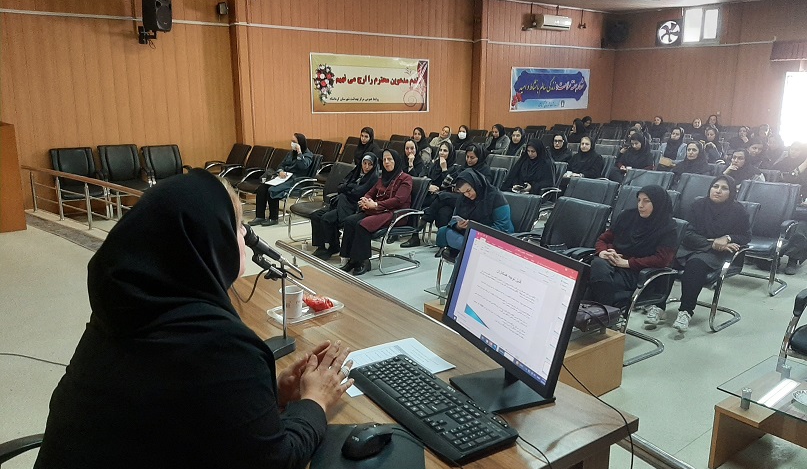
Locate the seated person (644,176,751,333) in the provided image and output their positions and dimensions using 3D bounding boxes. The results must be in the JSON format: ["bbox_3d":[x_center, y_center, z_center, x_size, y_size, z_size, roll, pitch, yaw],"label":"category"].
[{"bbox_3d":[2.436,0.134,4.991,0.820,1.210,0.560,-10,18,-38],"label":"seated person"}]

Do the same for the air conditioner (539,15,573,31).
[{"bbox_3d":[3.446,-4.818,13.820,0.980,0.300,0.230,-9,17,-33],"label":"air conditioner"}]

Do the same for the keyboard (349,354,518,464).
[{"bbox_3d":[0.050,0.382,1.381,0.158,0.030,0.445,-8,16,-32],"label":"keyboard"}]

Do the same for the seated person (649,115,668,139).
[{"bbox_3d":[5.643,-2.020,13.774,0.500,1.250,0.740,12,18,41],"label":"seated person"}]

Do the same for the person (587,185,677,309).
[{"bbox_3d":[1.600,0.255,4.400,0.720,1.240,0.570,-10,17,-36],"label":"person"}]

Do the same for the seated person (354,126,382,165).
[{"bbox_3d":[-0.740,-0.820,8.660,0.780,1.250,0.520,-9,17,-33],"label":"seated person"}]

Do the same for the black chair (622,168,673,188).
[{"bbox_3d":[2.628,-0.220,6.877,0.630,0.980,0.600,-11,18,-40],"label":"black chair"}]

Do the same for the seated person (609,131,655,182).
[{"bbox_3d":[3.193,-0.844,8.825,0.820,1.220,0.500,-11,18,-39],"label":"seated person"}]

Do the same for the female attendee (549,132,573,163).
[{"bbox_3d":[1.978,-0.768,8.582,0.780,1.240,0.520,-9,17,-33],"label":"female attendee"}]

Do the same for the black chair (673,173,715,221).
[{"bbox_3d":[3.078,-0.124,6.486,0.630,0.980,0.600,-11,18,-40],"label":"black chair"}]

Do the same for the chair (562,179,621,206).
[{"bbox_3d":[1.678,-0.003,5.886,0.640,0.970,0.580,-12,18,-42],"label":"chair"}]

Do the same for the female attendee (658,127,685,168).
[{"bbox_3d":[4.295,-1.120,10.114,0.780,1.240,0.520,-9,17,-33],"label":"female attendee"}]

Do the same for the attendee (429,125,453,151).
[{"bbox_3d":[0.645,-1.340,10.993,0.800,1.200,0.520,-10,17,-37],"label":"attendee"}]

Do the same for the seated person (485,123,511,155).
[{"bbox_3d":[1.496,-1.359,10.948,0.820,1.220,0.500,-9,16,-34],"label":"seated person"}]

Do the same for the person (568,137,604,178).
[{"bbox_3d":[2.184,-0.616,7.790,0.500,1.245,0.800,13,19,40],"label":"person"}]

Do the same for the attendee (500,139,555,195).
[{"bbox_3d":[1.550,-0.564,7.769,0.780,1.260,0.560,-12,19,-41],"label":"attendee"}]

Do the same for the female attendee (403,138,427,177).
[{"bbox_3d":[-0.111,-0.587,7.763,0.820,1.220,0.500,-12,18,-41],"label":"female attendee"}]

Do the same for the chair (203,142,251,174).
[{"bbox_3d":[-2.799,-0.926,9.693,0.640,0.970,0.580,-11,18,-39],"label":"chair"}]

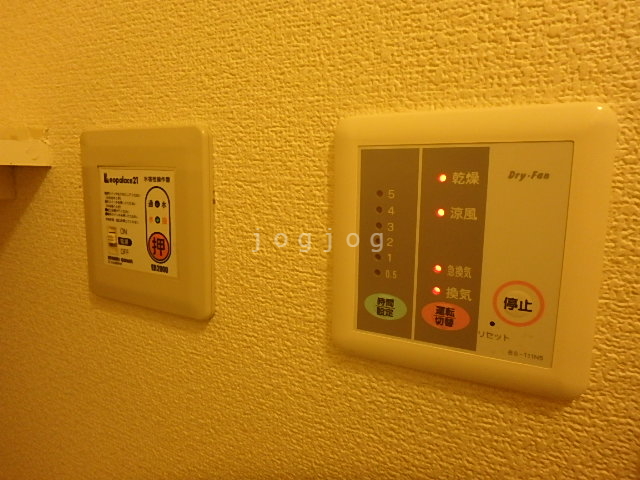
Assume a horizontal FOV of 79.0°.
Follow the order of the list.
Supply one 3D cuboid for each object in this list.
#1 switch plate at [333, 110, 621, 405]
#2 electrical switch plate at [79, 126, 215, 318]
[{"bbox_3d":[0.059,0.004,0.177,0.116,0.120,0.010,5,8,25],"label":"switch plate"},{"bbox_3d":[-0.122,-0.013,0.267,0.117,0.120,0.011,5,8,27],"label":"electrical switch plate"}]

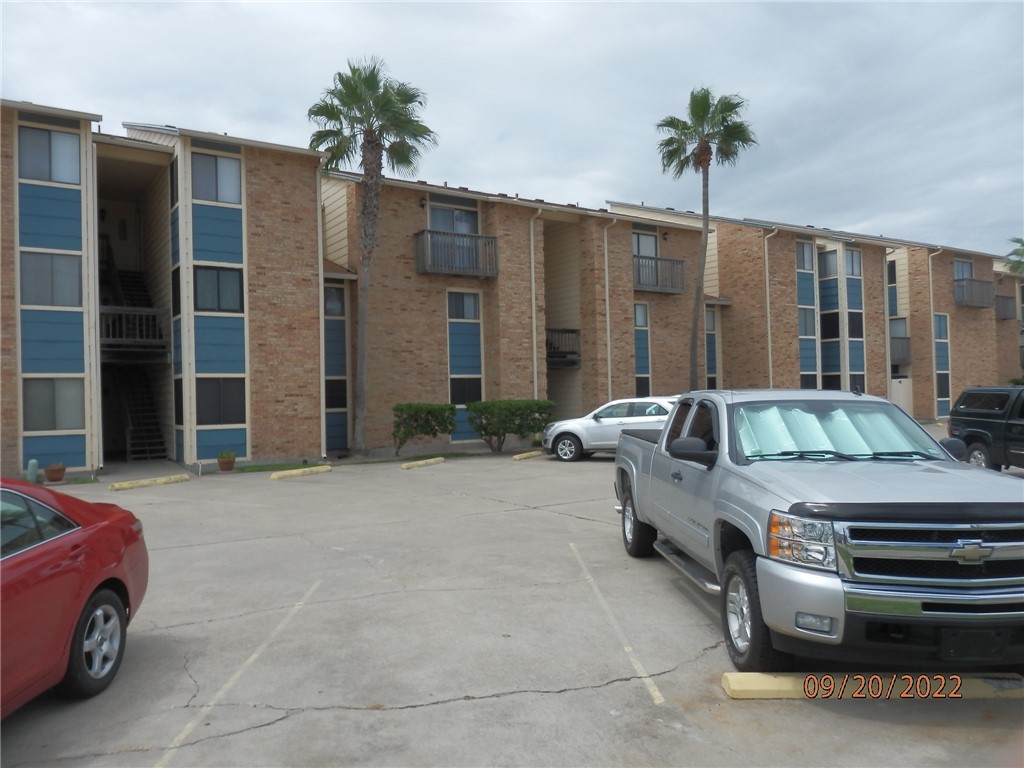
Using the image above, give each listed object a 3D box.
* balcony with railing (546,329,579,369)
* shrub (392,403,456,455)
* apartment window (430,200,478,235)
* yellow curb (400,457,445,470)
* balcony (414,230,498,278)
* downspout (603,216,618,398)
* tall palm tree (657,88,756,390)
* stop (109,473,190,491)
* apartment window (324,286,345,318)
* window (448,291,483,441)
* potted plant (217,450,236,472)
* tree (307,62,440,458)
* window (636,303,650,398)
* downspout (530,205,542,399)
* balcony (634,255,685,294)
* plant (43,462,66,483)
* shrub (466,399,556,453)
[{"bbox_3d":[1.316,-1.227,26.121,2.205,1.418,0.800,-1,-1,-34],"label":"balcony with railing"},{"bbox_3d":[-2.574,1.342,21.906,1.800,1.529,1.000,-1,-1,-34],"label":"shrub"},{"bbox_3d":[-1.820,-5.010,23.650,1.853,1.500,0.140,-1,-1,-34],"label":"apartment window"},{"bbox_3d":[-2.307,2.045,19.022,0.160,0.130,1.830,-2,-1,26],"label":"yellow curb"},{"bbox_3d":[-1.756,-3.957,23.145,2.551,1.286,0.850,-1,-1,-34],"label":"balcony"},{"bbox_3d":[3.647,-1.982,26.546,0.140,7.868,0.580,-1,-1,-33],"label":"downspout"},{"bbox_3d":[7.804,-4.880,29.118,3.800,13.556,3.800,-1,-1,-33],"label":"tall palm tree"},{"bbox_3d":[-7.925,2.148,16.214,0.180,0.140,1.820,-2,-1,32],"label":"stop"},{"bbox_3d":[-5.330,-2.478,22.305,0.650,0.940,0.100,-1,-1,-33],"label":"apartment window"},{"bbox_3d":[-1.482,-0.576,23.724,1.370,4.863,0.140,-1,-1,-34],"label":"window"},{"bbox_3d":[-6.855,1.851,17.778,0.450,0.489,0.450,-1,-1,-33],"label":"potted plant"},{"bbox_3d":[-4.028,-3.742,21.350,3.695,11.586,3.695,-1,-1,-34],"label":"tree"},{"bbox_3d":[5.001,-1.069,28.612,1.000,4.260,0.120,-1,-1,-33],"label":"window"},{"bbox_3d":[0.876,-1.814,23.898,0.140,7.614,0.600,-1,-1,-34],"label":"downspout"},{"bbox_3d":[5.400,-4.134,28.491,2.660,1.320,0.764,-1,-1,-33],"label":"balcony"},{"bbox_3d":[-9.804,1.886,15.870,0.466,0.389,0.466,-1,-1,-33],"label":"plant"},{"bbox_3d":[0.005,1.283,22.669,2.800,1.585,1.200,-1,-1,-34],"label":"shrub"}]

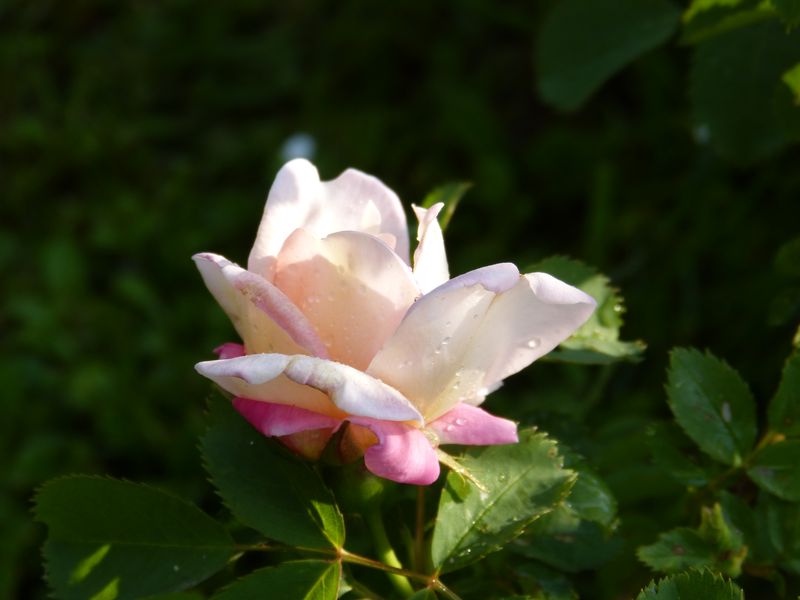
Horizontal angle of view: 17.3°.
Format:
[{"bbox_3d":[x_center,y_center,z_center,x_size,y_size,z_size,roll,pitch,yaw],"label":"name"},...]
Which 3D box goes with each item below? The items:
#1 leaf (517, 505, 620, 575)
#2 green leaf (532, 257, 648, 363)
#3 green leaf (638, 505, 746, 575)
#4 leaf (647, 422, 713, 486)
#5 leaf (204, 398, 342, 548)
[{"bbox_3d":[0.037,0.053,0.590,0.025,0.009,0.020,2,45,2],"label":"leaf"},{"bbox_3d":[0.040,0.002,0.585,0.030,0.012,0.026,4,56,-8],"label":"green leaf"},{"bbox_3d":[0.066,0.055,0.600,0.025,0.014,0.018,0,49,0],"label":"green leaf"},{"bbox_3d":[0.065,0.036,0.610,0.015,0.008,0.021,-35,57,-18],"label":"leaf"},{"bbox_3d":[-0.027,0.036,0.560,0.026,0.010,0.049,-34,62,-13],"label":"leaf"}]

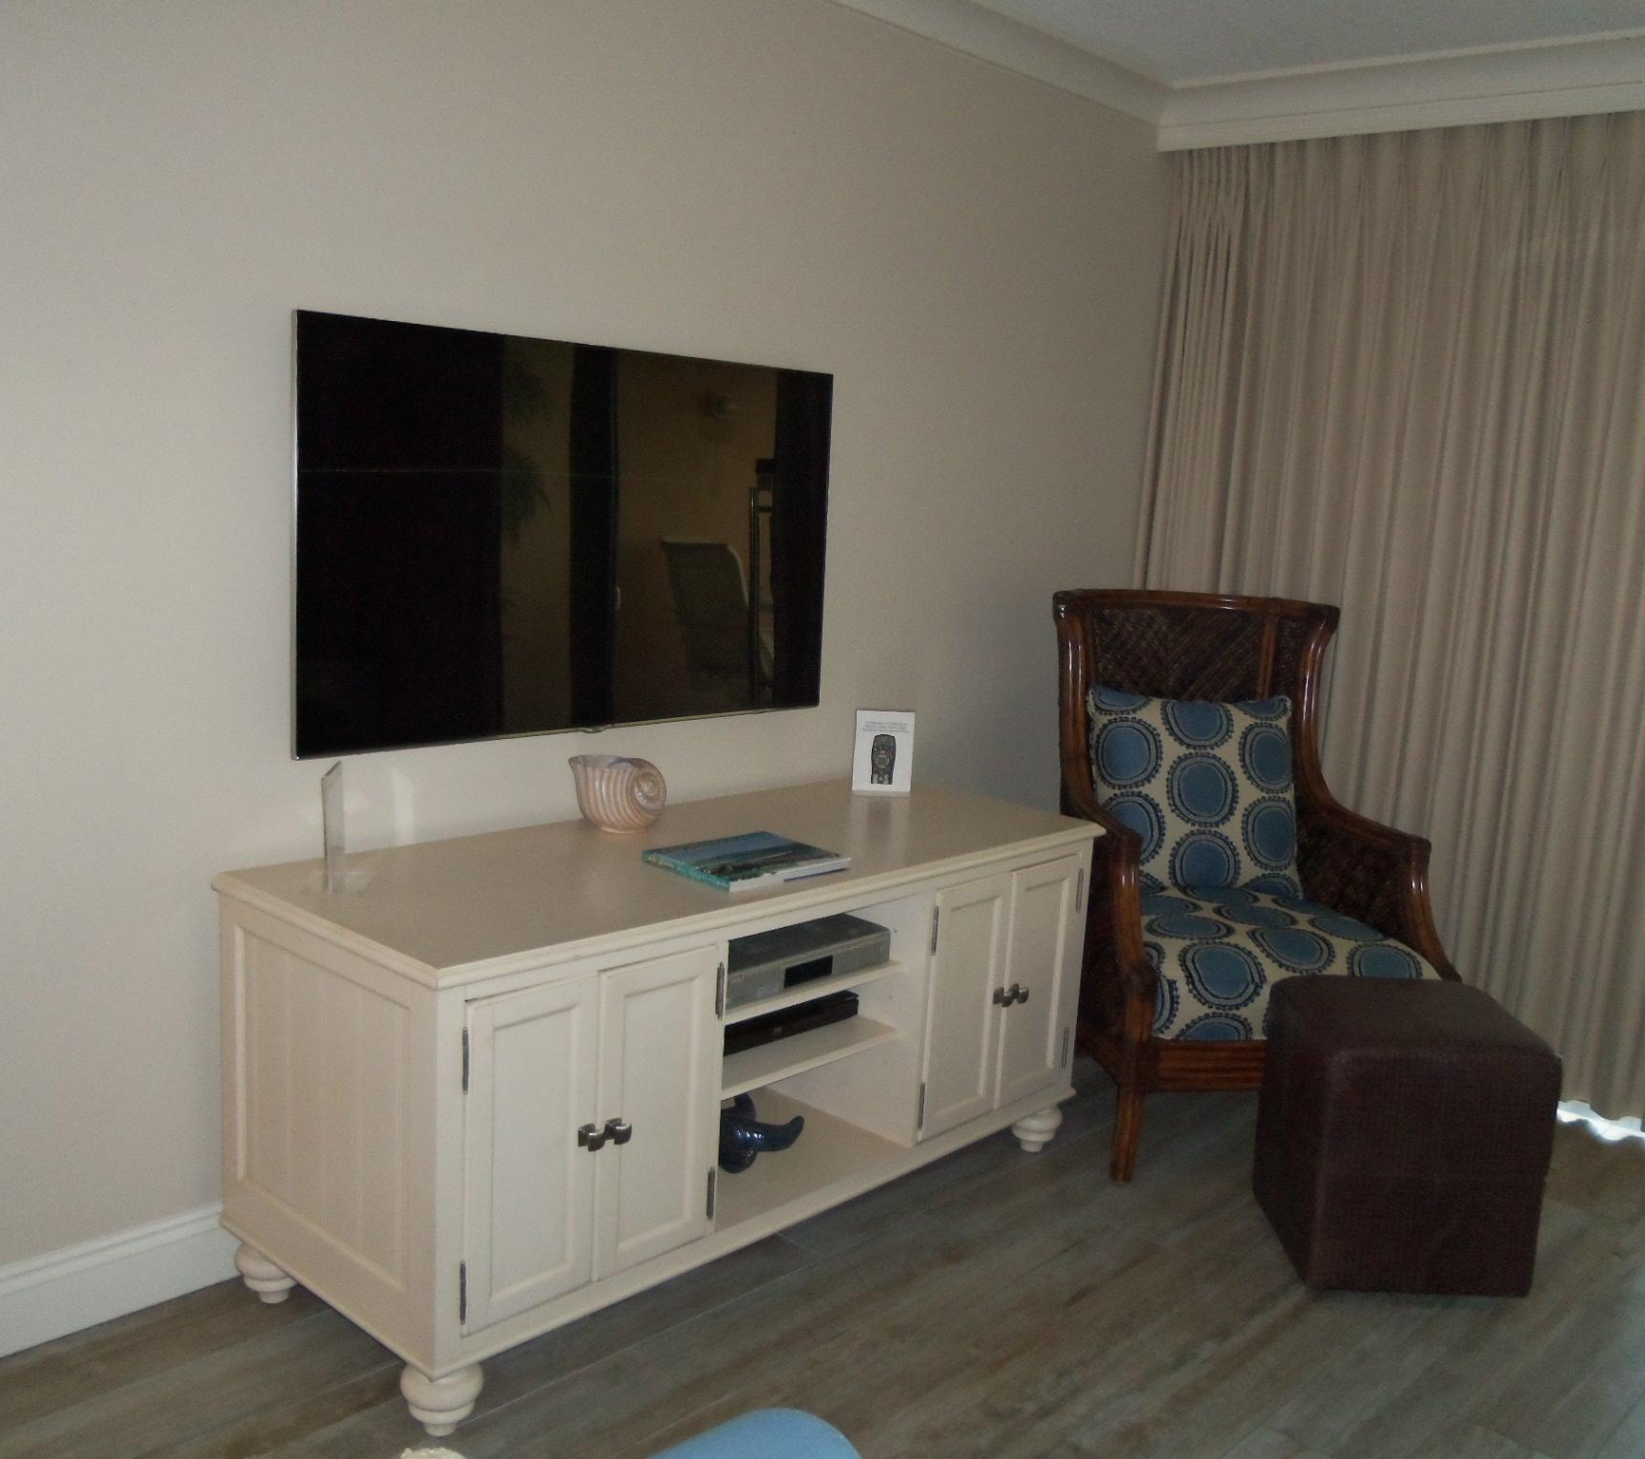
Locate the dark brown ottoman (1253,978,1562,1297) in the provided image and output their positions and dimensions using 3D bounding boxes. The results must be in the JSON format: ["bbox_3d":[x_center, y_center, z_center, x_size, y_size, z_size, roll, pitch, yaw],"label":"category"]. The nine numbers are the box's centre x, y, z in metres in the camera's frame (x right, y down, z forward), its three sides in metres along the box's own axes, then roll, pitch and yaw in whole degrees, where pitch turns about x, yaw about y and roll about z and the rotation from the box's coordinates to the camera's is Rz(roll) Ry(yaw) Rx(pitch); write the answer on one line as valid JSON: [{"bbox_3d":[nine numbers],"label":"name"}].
[{"bbox_3d":[1.074,0.752,2.956,0.408,0.460,0.391,3,9,0],"label":"dark brown ottoman"}]

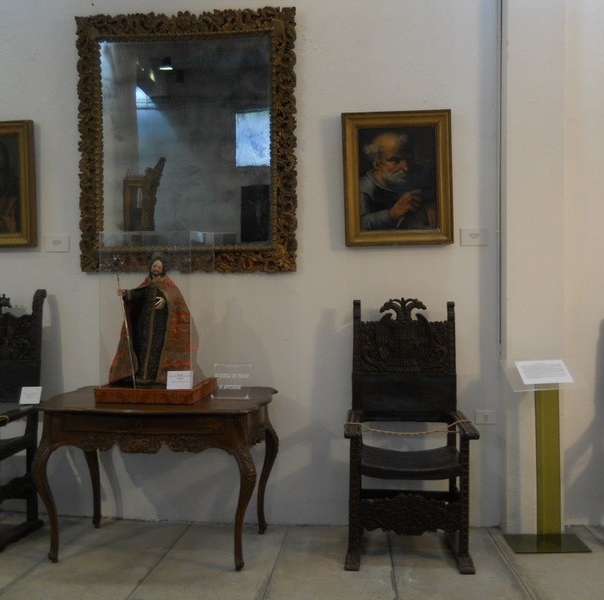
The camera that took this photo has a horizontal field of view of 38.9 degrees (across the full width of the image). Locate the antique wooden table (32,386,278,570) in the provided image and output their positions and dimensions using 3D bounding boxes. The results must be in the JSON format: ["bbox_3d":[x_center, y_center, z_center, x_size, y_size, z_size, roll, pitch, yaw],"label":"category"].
[{"bbox_3d":[-0.722,0.889,4.418,1.110,0.781,0.740,0,2,9],"label":"antique wooden table"}]

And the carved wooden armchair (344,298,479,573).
[{"bbox_3d":[0.534,0.640,4.327,0.640,1.269,0.620,0,2,5],"label":"carved wooden armchair"}]

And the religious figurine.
[{"bbox_3d":[-0.769,0.107,4.396,0.390,0.665,0.290,0,2,8],"label":"religious figurine"}]

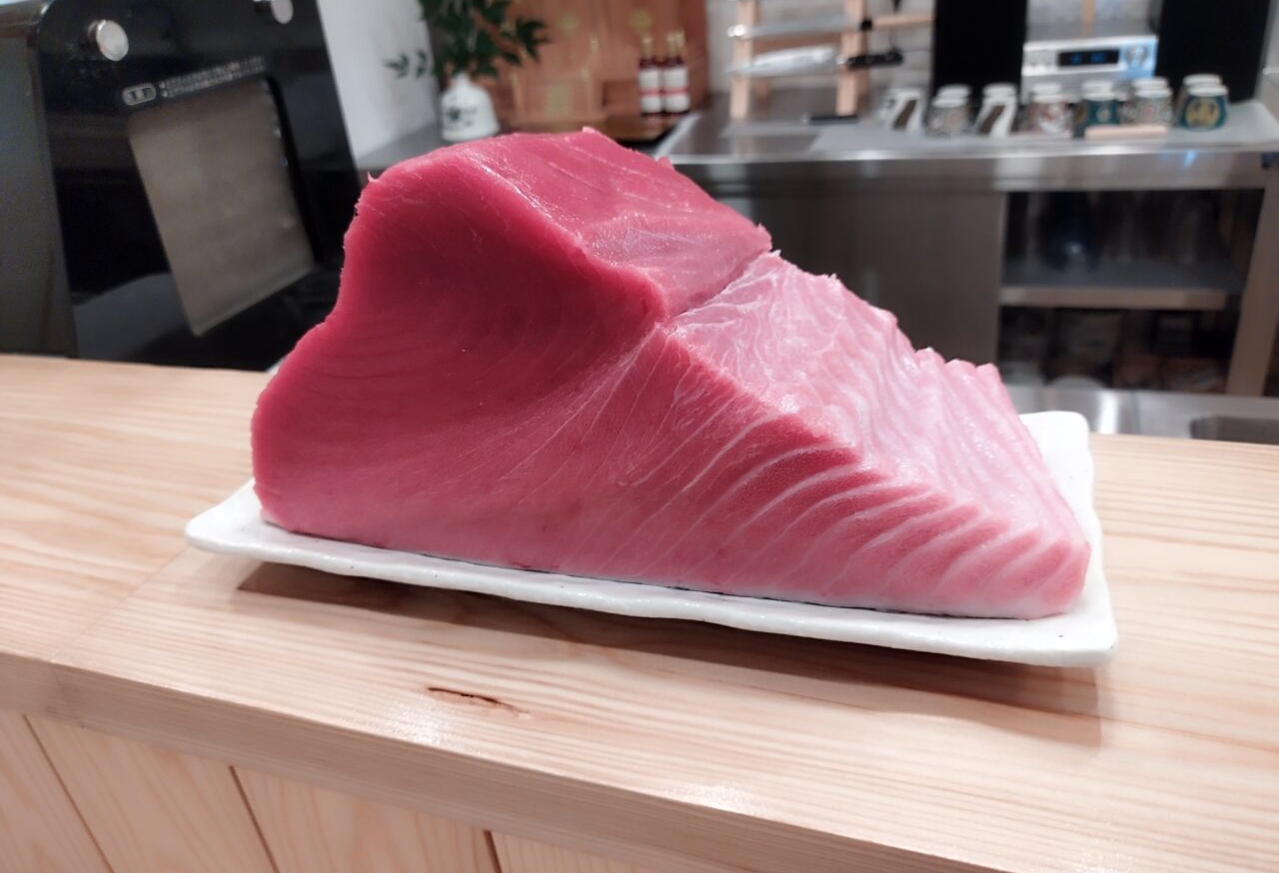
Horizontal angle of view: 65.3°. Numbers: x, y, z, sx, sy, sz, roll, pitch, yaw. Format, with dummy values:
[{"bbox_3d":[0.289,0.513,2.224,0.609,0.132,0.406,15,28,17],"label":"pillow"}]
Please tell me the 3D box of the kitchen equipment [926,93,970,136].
[{"bbox_3d":[0.579,-0.601,1.870,0.078,0.061,0.078,5,31,21],"label":"kitchen equipment"}]

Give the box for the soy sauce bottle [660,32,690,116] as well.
[{"bbox_3d":[0.073,-0.791,2.167,0.056,0.175,0.056,5,31,21],"label":"soy sauce bottle"}]

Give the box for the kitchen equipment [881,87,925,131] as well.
[{"bbox_3d":[0.517,-0.638,1.949,0.078,0.061,0.078,5,31,21],"label":"kitchen equipment"}]

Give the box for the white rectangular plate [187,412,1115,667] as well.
[{"bbox_3d":[0.004,0.033,0.525,0.435,0.032,0.185,5,31,21],"label":"white rectangular plate"}]

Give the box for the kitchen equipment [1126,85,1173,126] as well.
[{"bbox_3d":[0.898,-0.575,1.750,0.078,0.061,0.078,5,31,21],"label":"kitchen equipment"}]

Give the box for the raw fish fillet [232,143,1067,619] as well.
[{"bbox_3d":[0.001,-0.062,0.486,0.408,0.192,0.152,5,31,21],"label":"raw fish fillet"}]

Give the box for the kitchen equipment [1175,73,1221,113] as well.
[{"bbox_3d":[1.012,-0.618,1.800,0.078,0.061,0.078,5,31,21],"label":"kitchen equipment"}]

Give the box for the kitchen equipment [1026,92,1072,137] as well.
[{"bbox_3d":[0.744,-0.588,1.808,0.078,0.061,0.078,5,31,21],"label":"kitchen equipment"}]

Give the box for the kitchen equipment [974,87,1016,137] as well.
[{"bbox_3d":[0.657,-0.595,1.841,0.078,0.061,0.078,5,31,21],"label":"kitchen equipment"}]

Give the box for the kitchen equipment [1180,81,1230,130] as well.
[{"bbox_3d":[0.982,-0.574,1.727,0.078,0.061,0.078,5,31,21],"label":"kitchen equipment"}]

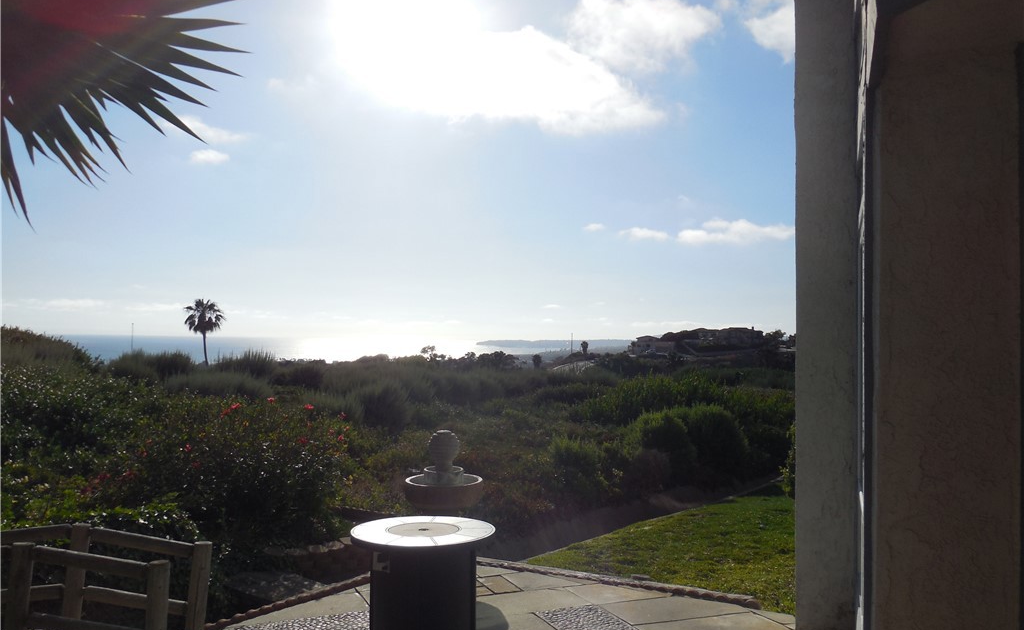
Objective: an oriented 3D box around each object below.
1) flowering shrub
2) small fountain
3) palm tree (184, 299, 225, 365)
[{"bbox_3d":[-2.560,1.430,6.800,2.250,1.400,1.900,1,-2,0],"label":"flowering shrub"},{"bbox_3d":[-0.616,1.600,6.700,0.715,1.130,0.715,1,-2,0],"label":"small fountain"},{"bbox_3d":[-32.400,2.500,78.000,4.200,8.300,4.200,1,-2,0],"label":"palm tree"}]

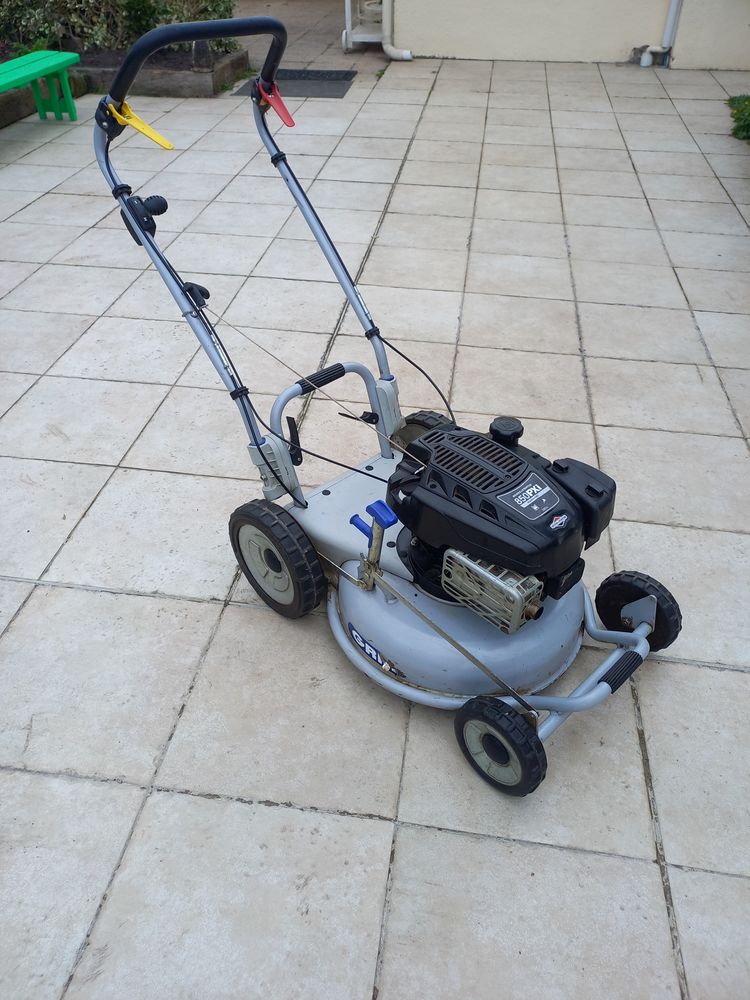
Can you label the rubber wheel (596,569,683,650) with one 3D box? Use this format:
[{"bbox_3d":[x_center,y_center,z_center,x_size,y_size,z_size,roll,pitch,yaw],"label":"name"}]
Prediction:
[{"bbox_3d":[0.563,0.239,1.550,0.051,0.184,0.184,-31,49,-32],"label":"rubber wheel"}]

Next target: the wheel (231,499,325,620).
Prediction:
[{"bbox_3d":[-0.217,0.133,1.590,0.064,0.276,0.276,-31,49,-32],"label":"wheel"}]

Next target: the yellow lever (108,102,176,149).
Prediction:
[{"bbox_3d":[-0.446,-0.722,1.399,0.143,0.026,0.036,41,49,4],"label":"yellow lever"}]

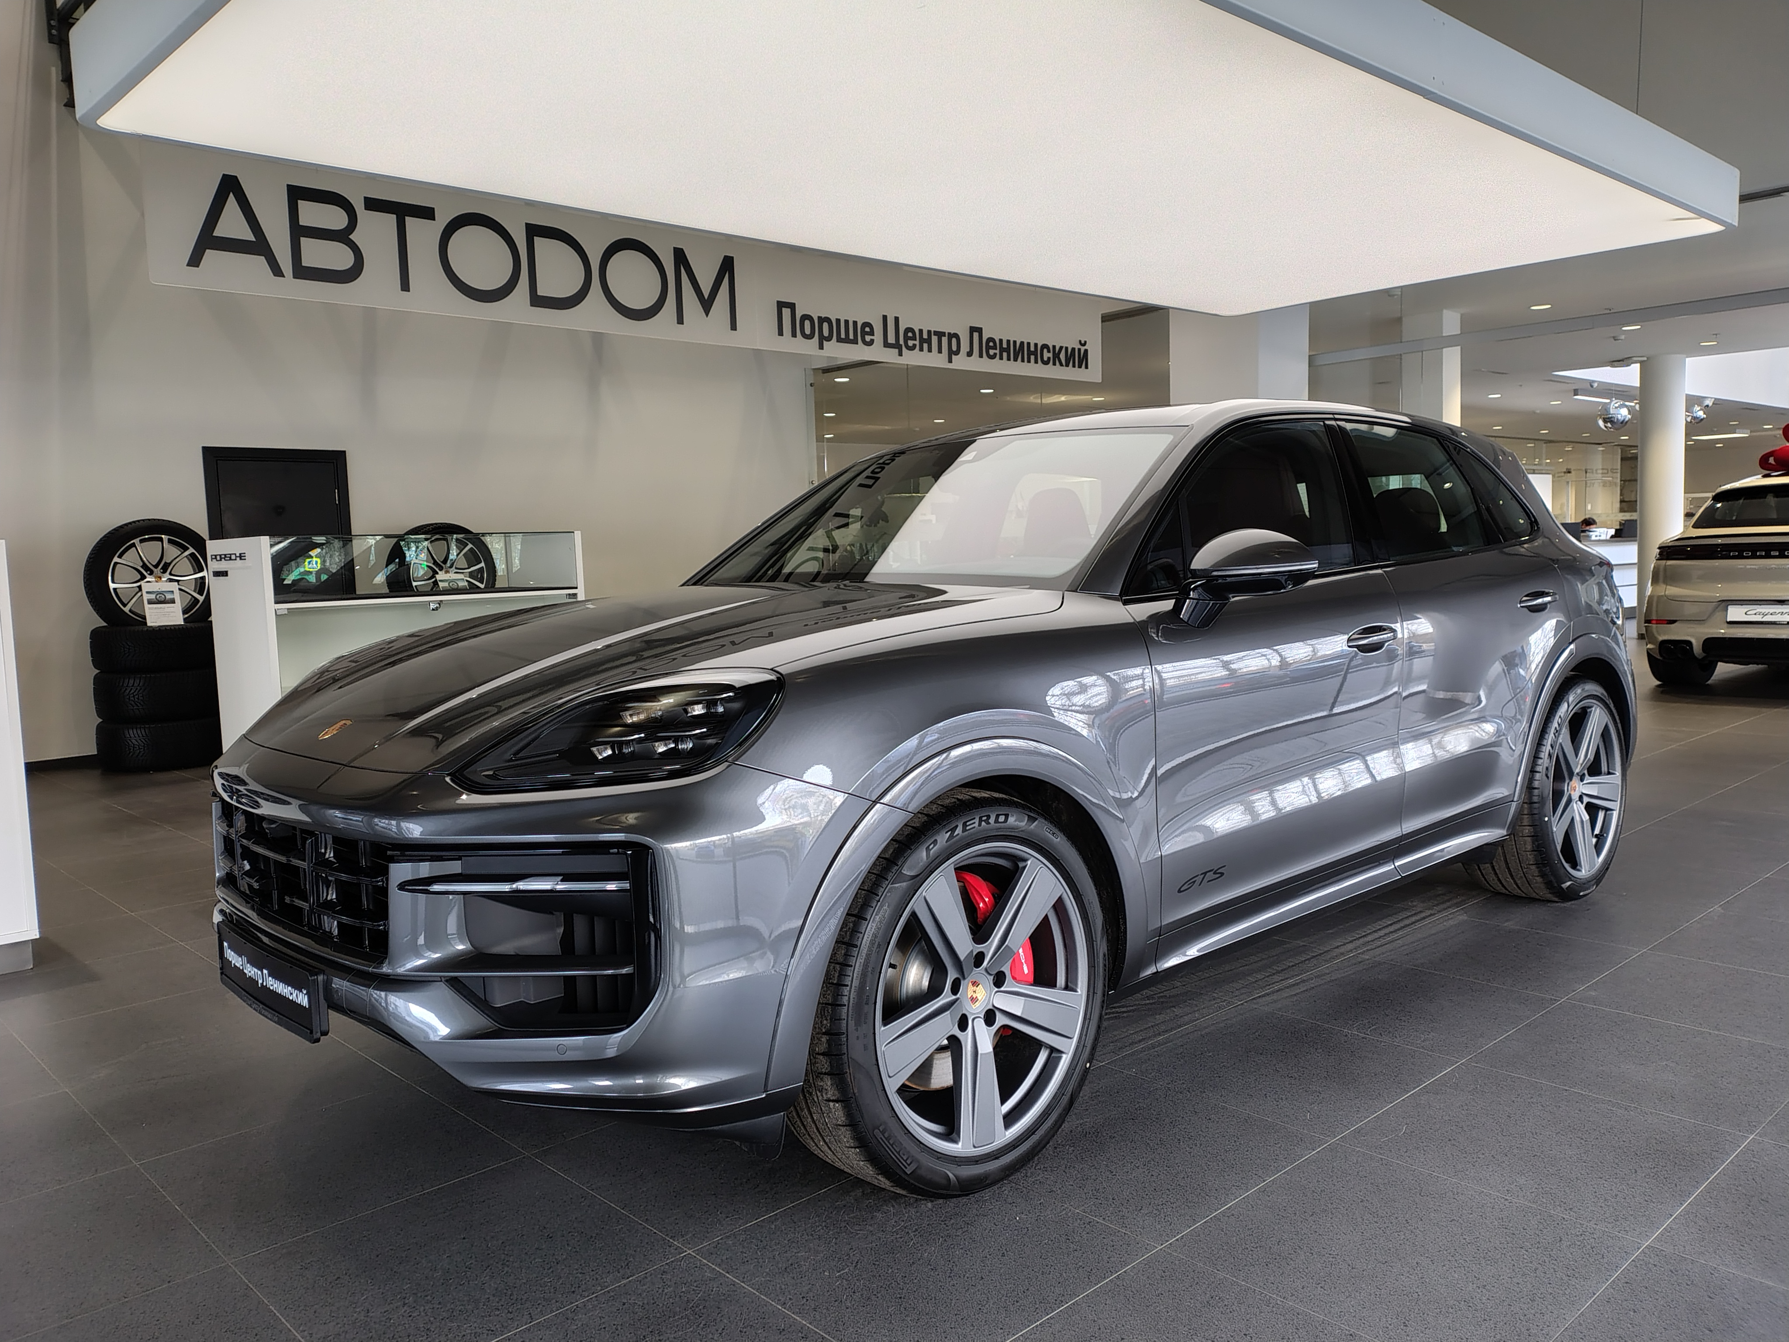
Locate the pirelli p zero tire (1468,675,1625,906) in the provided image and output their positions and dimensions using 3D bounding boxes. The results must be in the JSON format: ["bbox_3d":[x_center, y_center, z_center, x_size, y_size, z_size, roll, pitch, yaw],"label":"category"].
[{"bbox_3d":[2.287,0.394,4.552,0.780,0.780,0.315,-7,7,-43],"label":"pirelli p zero tire"}]

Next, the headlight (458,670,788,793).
[{"bbox_3d":[-0.493,0.119,2.318,0.420,0.215,0.460,-7,7,-43],"label":"headlight"}]

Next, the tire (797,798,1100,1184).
[{"bbox_3d":[0.098,0.642,2.651,0.785,0.785,0.290,-7,7,-43],"label":"tire"}]

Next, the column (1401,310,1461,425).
[{"bbox_3d":[4.703,-1.505,11.307,0.370,3.050,0.370,-7,7,-43],"label":"column"}]

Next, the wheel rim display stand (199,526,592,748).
[{"bbox_3d":[-3.067,-0.117,8.204,1.930,1.440,0.930,-7,7,-43],"label":"wheel rim display stand"}]

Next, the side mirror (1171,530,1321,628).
[{"bbox_3d":[0.840,-0.223,3.088,0.210,0.225,0.260,-7,7,-43],"label":"side mirror"}]

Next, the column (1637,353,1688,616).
[{"bbox_3d":[8.569,-1.936,14.393,0.440,3.050,0.440,-7,7,-43],"label":"column"}]

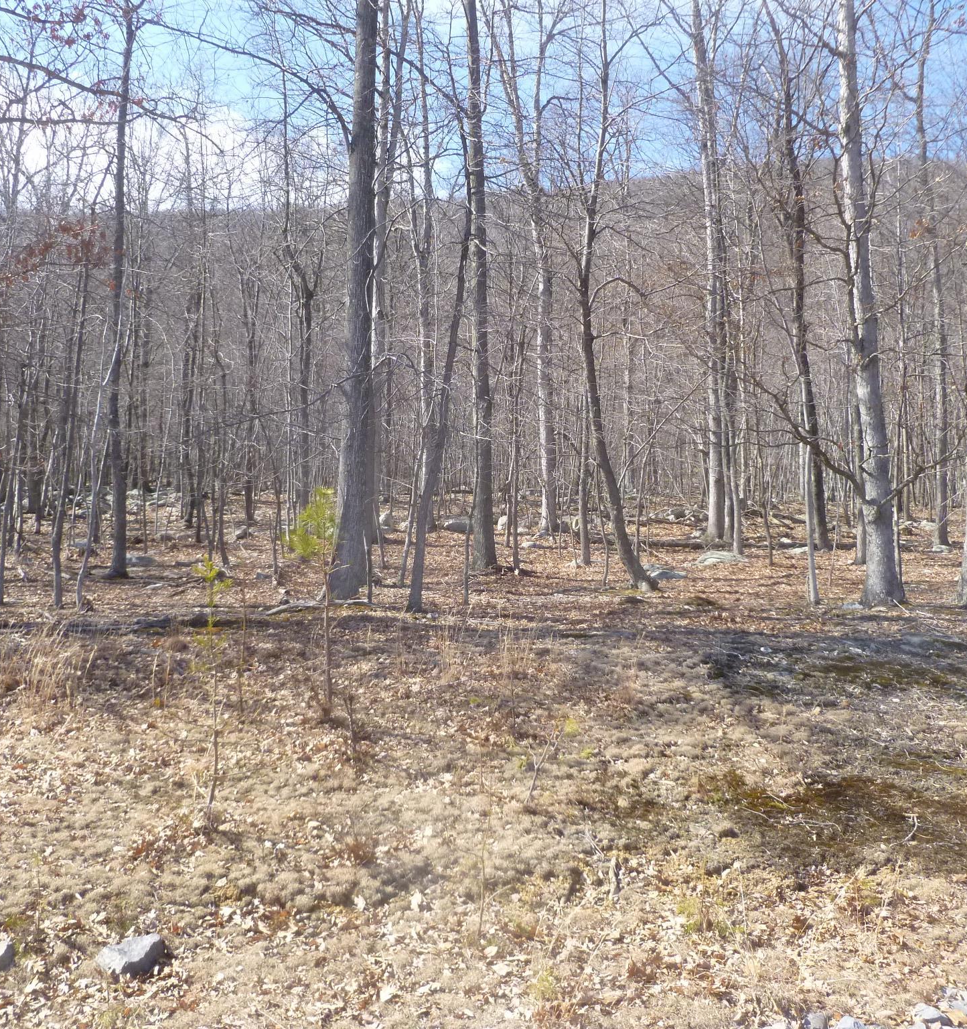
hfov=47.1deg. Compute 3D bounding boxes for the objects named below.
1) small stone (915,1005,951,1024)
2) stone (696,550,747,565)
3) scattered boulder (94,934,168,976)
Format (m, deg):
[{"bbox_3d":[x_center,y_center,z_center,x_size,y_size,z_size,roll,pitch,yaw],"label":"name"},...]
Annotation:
[{"bbox_3d":[1.925,2.140,4.750,0.150,0.060,0.120,-1,-5,22],"label":"small stone"},{"bbox_3d":[4.074,0.734,19.000,0.850,0.210,0.620,0,-5,12],"label":"stone"},{"bbox_3d":[-1.668,2.084,5.250,0.330,0.155,0.250,2,-5,-18],"label":"scattered boulder"}]

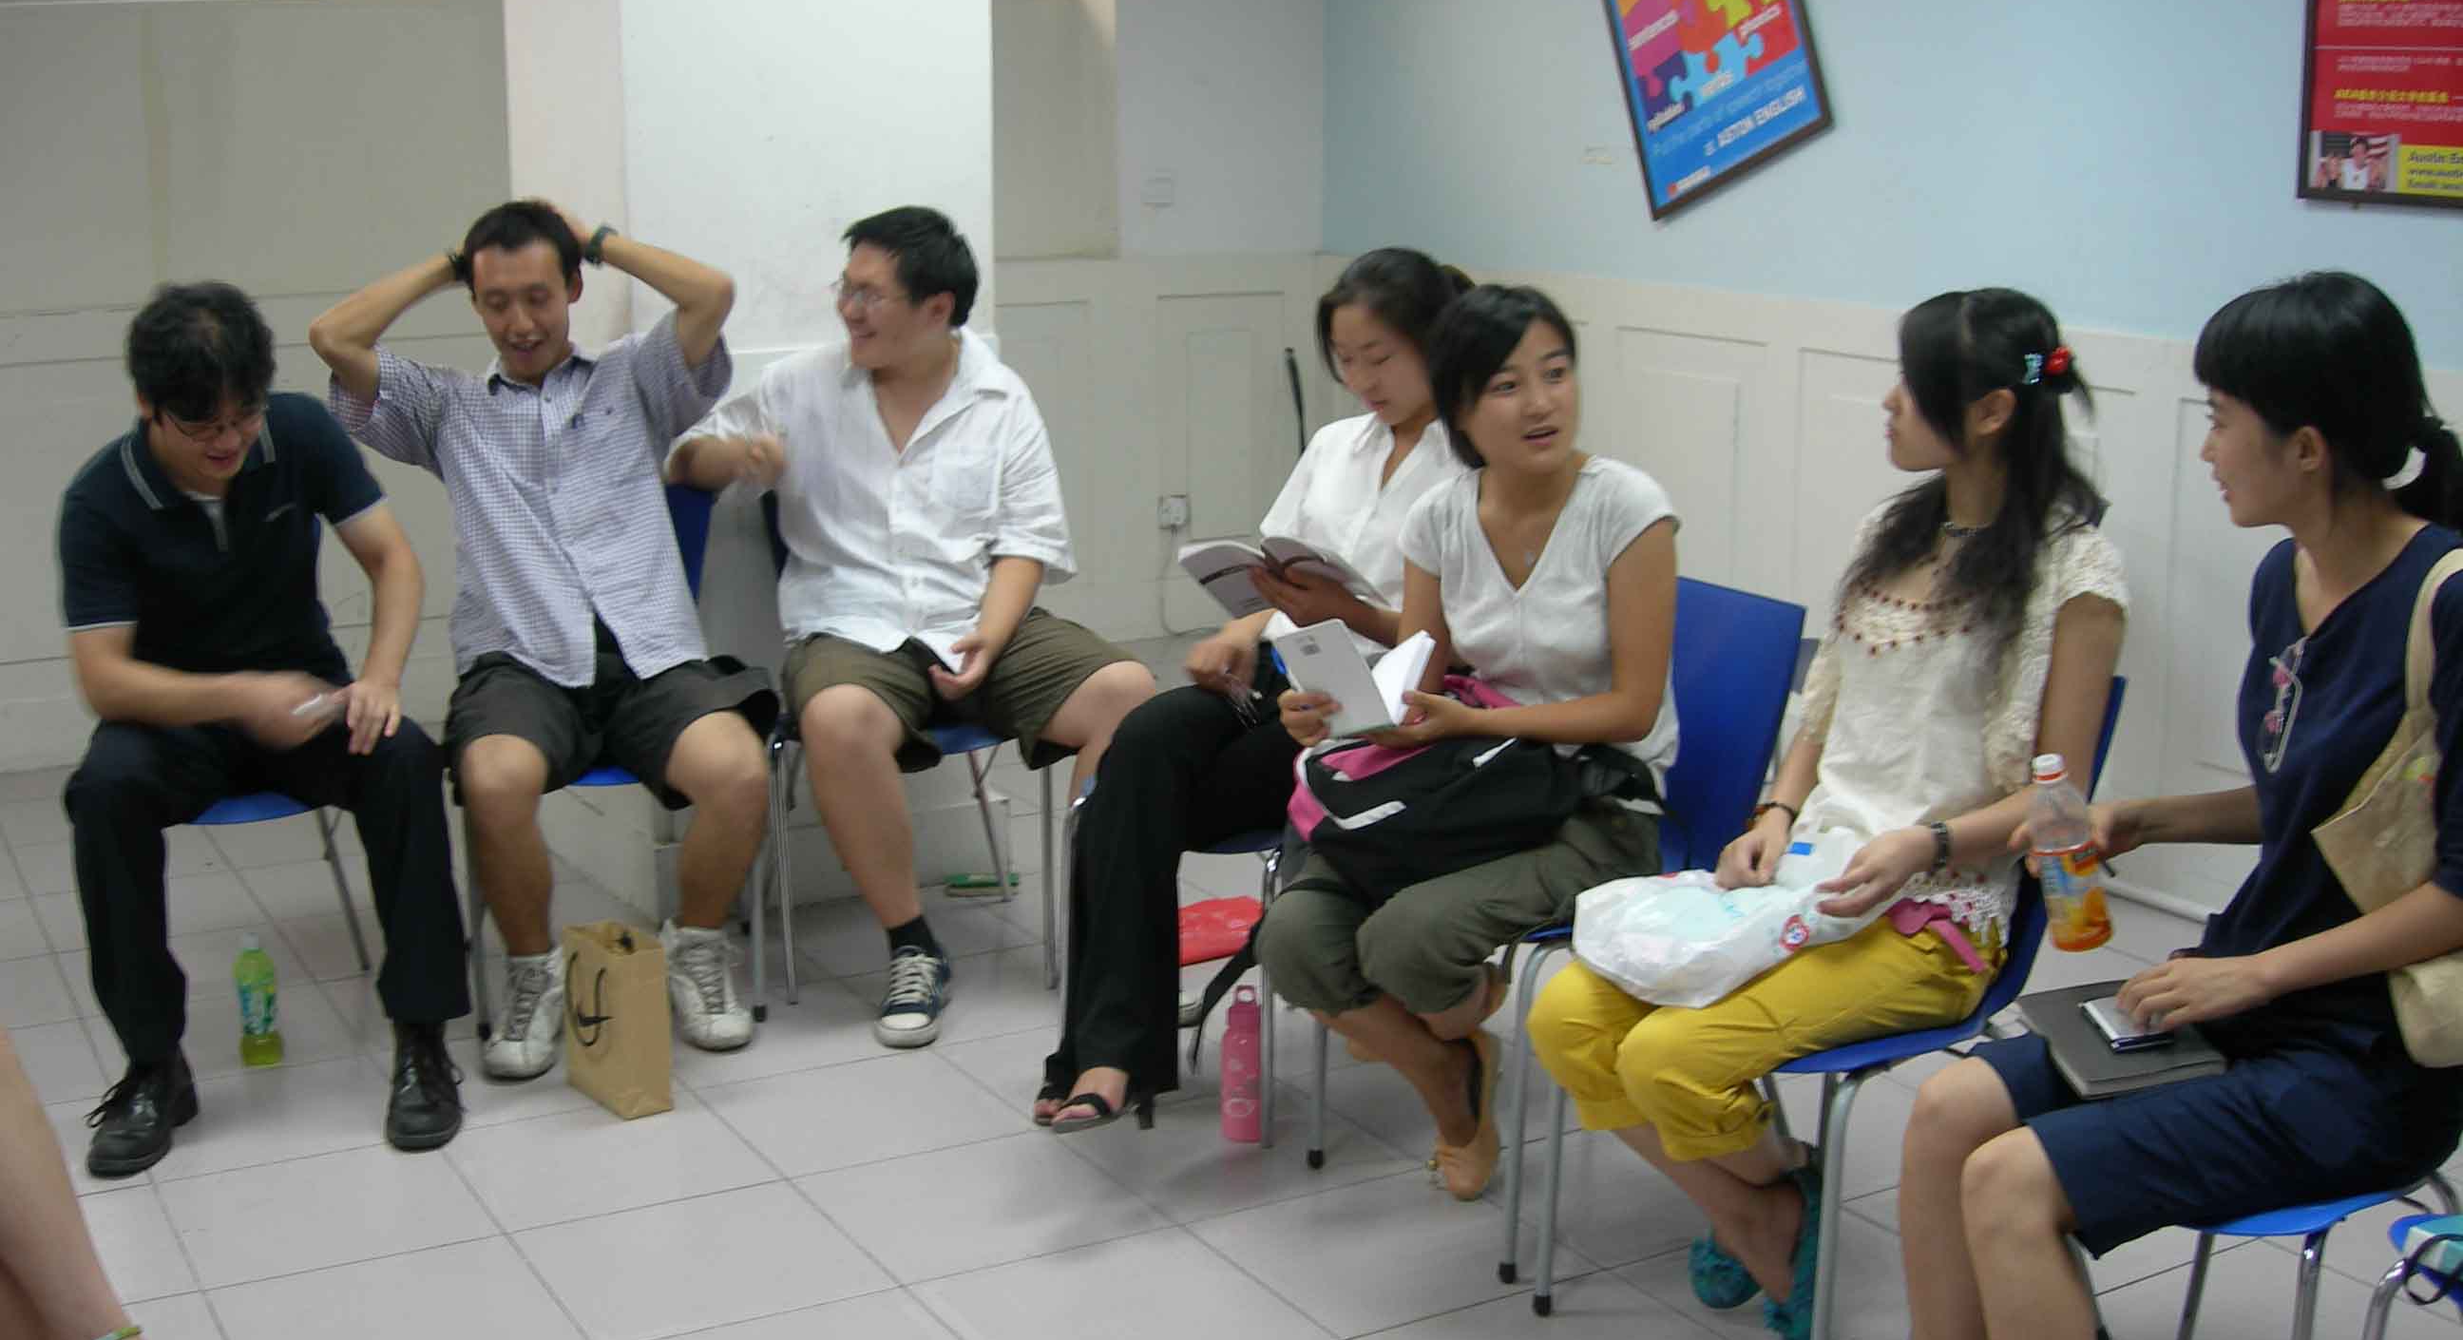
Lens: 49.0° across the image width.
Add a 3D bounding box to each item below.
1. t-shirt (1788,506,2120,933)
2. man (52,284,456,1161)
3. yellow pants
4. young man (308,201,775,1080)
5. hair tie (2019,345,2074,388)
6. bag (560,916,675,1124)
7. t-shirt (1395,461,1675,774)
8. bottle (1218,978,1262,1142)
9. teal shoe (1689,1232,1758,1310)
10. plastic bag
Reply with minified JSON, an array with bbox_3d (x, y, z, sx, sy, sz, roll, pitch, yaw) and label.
[{"bbox_3d":[0.802,0.051,3.087,0.300,0.500,0.420,-10,15,-41],"label":"t-shirt"},{"bbox_3d":[-1.385,0.045,3.910,0.600,1.216,0.740,-3,12,-13],"label":"man"},{"bbox_3d":[0.599,0.381,3.080,0.550,0.330,0.370,-7,13,-29],"label":"yellow pants"},{"bbox_3d":[-1.050,-0.089,4.293,0.720,1.310,0.700,-2,12,-13],"label":"young man"},{"bbox_3d":[0.918,-0.346,3.042,0.060,0.050,0.055,-5,13,-23],"label":"hair tie"},{"bbox_3d":[-0.911,0.518,3.997,0.080,0.256,0.195,-9,15,-37],"label":"bag"},{"bbox_3d":[0.418,-0.053,3.517,0.410,0.460,0.270,8,14,33],"label":"t-shirt"},{"bbox_3d":[0.015,0.555,3.892,0.069,0.231,0.069,0,12,0],"label":"bottle"},{"bbox_3d":[0.654,0.743,3.358,0.235,0.080,0.090,-11,16,-43],"label":"teal shoe"},{"bbox_3d":[0.530,0.248,2.914,0.320,0.140,0.230,-5,13,-25],"label":"plastic bag"}]

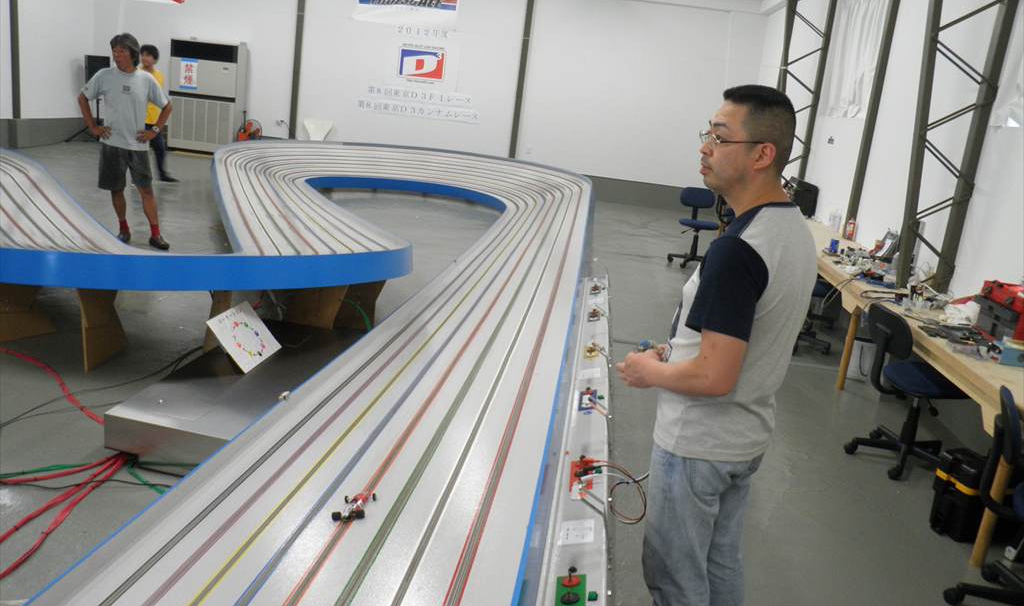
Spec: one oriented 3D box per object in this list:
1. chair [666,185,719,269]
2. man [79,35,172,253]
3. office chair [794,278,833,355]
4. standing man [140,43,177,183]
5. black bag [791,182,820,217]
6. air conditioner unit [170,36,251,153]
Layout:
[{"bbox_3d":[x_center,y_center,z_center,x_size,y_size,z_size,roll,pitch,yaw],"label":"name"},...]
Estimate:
[{"bbox_3d":[2.047,-0.821,9.077,0.570,0.840,0.570,5,14,-8],"label":"chair"},{"bbox_3d":[-3.184,-1.352,6.918,0.700,1.720,0.400,1,15,-23],"label":"man"},{"bbox_3d":[2.278,-0.049,6.128,0.570,0.830,0.570,8,14,5],"label":"office chair"},{"bbox_3d":[-4.556,-2.400,10.515,0.490,1.690,0.400,-3,17,-35],"label":"standing man"},{"bbox_3d":[3.115,-1.127,8.979,0.320,0.320,0.300,12,15,20],"label":"black bag"},{"bbox_3d":[-5.251,-3.530,14.337,1.180,1.865,0.420,8,14,5],"label":"air conditioner unit"}]

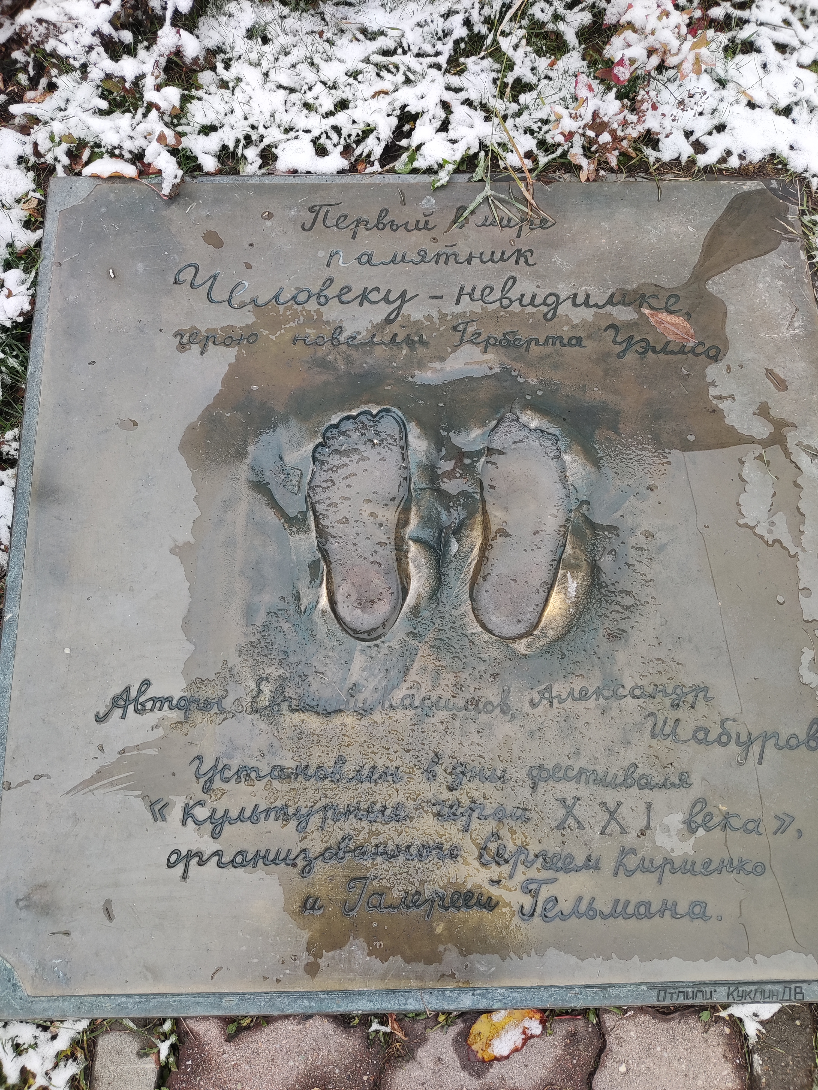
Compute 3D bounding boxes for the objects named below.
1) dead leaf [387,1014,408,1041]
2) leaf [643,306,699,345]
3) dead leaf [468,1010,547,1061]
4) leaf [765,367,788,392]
[{"bbox_3d":[-0.013,0.510,0.866,0.009,0.011,0.030,-29,78,-8],"label":"dead leaf"},{"bbox_3d":[0.334,-0.282,1.047,0.084,0.009,0.037,35,78,7],"label":"leaf"},{"bbox_3d":[0.103,0.513,0.866,0.083,0.012,0.048,-28,78,-7],"label":"dead leaf"},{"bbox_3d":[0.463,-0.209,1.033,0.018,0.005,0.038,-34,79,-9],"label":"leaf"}]

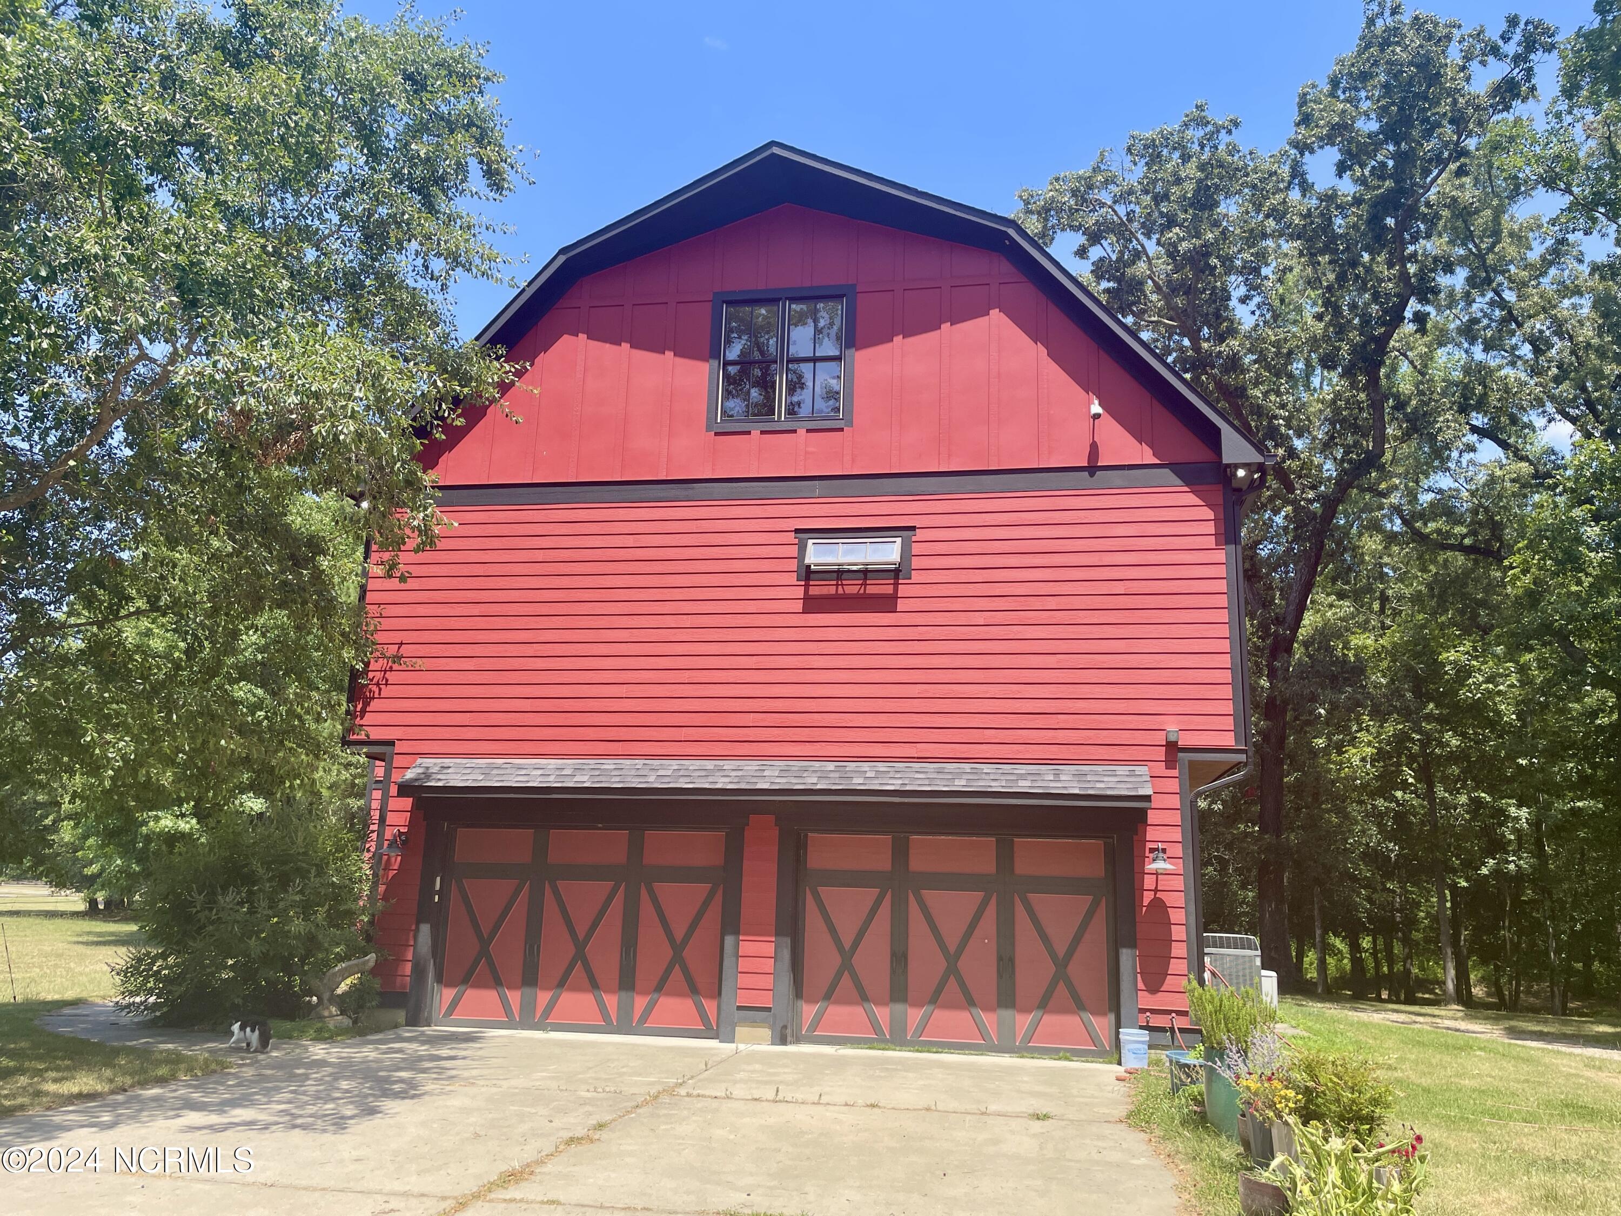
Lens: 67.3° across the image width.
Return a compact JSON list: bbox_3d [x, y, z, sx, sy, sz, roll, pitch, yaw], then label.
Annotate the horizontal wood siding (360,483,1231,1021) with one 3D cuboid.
[{"bbox_3d":[-0.553,1.602,14.740,10.868,6.143,0.200,-1,-14,10],"label":"horizontal wood siding"}]

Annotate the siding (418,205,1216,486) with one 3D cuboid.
[{"bbox_3d":[-0.338,-3.519,15.951,10.711,3.857,0.200,-1,-14,10],"label":"siding"}]

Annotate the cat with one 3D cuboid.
[{"bbox_3d":[-5.584,4.237,12.147,0.460,0.320,0.160,-7,-16,32],"label":"cat"}]

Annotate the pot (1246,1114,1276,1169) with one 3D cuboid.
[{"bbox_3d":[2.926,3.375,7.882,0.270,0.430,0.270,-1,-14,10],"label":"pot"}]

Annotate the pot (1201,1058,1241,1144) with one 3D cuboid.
[{"bbox_3d":[2.994,3.475,8.747,0.350,0.640,0.350,-1,-14,10],"label":"pot"}]

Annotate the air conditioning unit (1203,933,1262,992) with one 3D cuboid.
[{"bbox_3d":[5.929,5.323,17.453,0.870,1.140,0.870,-1,-14,10],"label":"air conditioning unit"}]

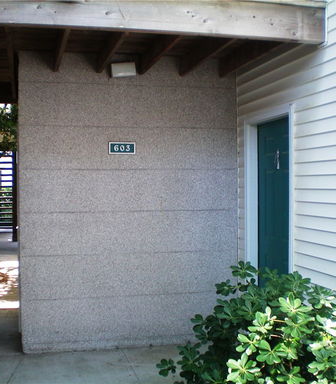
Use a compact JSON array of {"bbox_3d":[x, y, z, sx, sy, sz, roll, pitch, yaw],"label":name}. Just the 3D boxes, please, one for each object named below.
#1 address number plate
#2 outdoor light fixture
[{"bbox_3d":[-0.437,-0.416,5.389,0.256,0.120,0.020,-1,1,-13],"label":"address number plate"},{"bbox_3d":[-0.423,-1.146,5.331,0.230,0.125,0.110,-5,2,-13],"label":"outdoor light fixture"}]

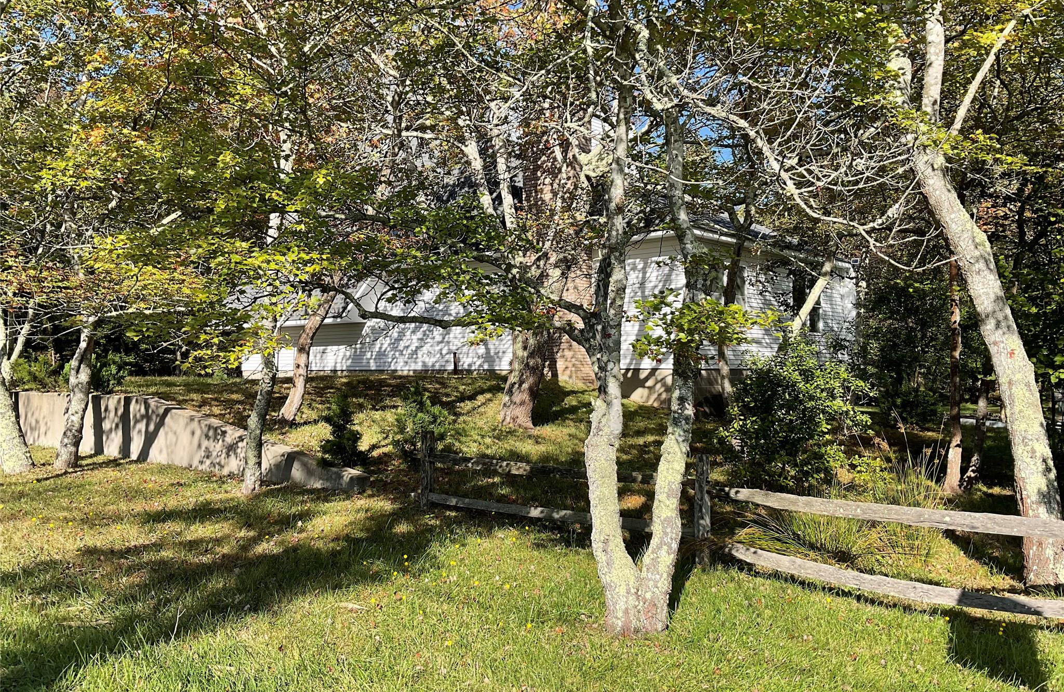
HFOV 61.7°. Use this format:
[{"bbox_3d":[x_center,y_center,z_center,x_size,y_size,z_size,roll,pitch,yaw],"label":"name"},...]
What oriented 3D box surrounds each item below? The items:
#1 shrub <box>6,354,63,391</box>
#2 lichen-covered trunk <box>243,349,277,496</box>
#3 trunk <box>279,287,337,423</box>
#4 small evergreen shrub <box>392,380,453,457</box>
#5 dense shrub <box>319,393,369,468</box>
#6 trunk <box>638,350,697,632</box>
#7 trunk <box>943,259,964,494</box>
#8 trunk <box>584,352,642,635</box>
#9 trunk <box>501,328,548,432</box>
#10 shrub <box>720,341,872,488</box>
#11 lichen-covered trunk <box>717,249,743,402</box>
[{"bbox_3d":[-10.772,0.567,19.300,1.171,0.781,1.100,0,-2,0],"label":"shrub"},{"bbox_3d":[-3.283,0.922,10.750,0.421,1.774,0.300,0,-1,0],"label":"lichen-covered trunk"},{"bbox_3d":[-3.589,0.185,14.200,0.933,2.115,0.450,0,-2,0],"label":"trunk"},{"bbox_3d":[-1.447,0.952,11.800,0.801,0.996,0.780,0,-2,0],"label":"small evergreen shrub"},{"bbox_3d":[-2.503,1.126,11.900,0.657,0.986,0.620,0,-2,0],"label":"dense shrub"},{"bbox_3d":[0.793,0.862,5.220,0.346,1.621,0.270,0,-1,0],"label":"trunk"},{"bbox_3d":[5.111,0.368,10.800,0.260,2.845,0.240,0,-2,0],"label":"trunk"},{"bbox_3d":[0.475,0.861,5.200,0.335,1.658,0.270,0,-1,0],"label":"trunk"},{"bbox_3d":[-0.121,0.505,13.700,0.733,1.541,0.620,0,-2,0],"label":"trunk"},{"bbox_3d":[3.311,0.856,11.200,1.870,1.891,1.700,0,-1,0],"label":"shrub"},{"bbox_3d":[3.477,-0.227,15.700,0.469,2.811,0.300,0,-1,0],"label":"lichen-covered trunk"}]

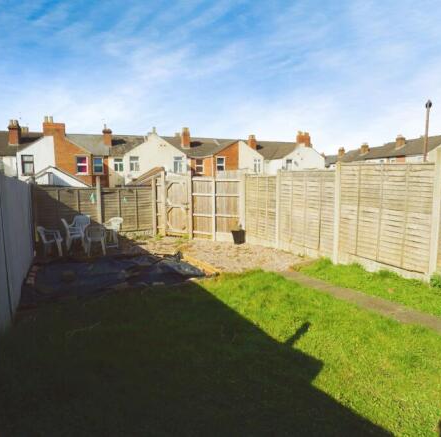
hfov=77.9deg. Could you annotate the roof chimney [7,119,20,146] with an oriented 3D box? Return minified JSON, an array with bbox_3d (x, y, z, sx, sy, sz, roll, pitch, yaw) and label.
[{"bbox_3d":[-21.231,-8.821,28.000,0.850,2.700,0.700,-2,7,-19],"label":"roof chimney"}]

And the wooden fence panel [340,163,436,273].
[{"bbox_3d":[3.164,-0.114,5.450,0.050,1.880,1.770,-4,7,-34],"label":"wooden fence panel"}]

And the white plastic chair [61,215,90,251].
[{"bbox_3d":[-3.930,0.382,7.450,0.570,0.880,0.580,-2,6,-12],"label":"white plastic chair"}]

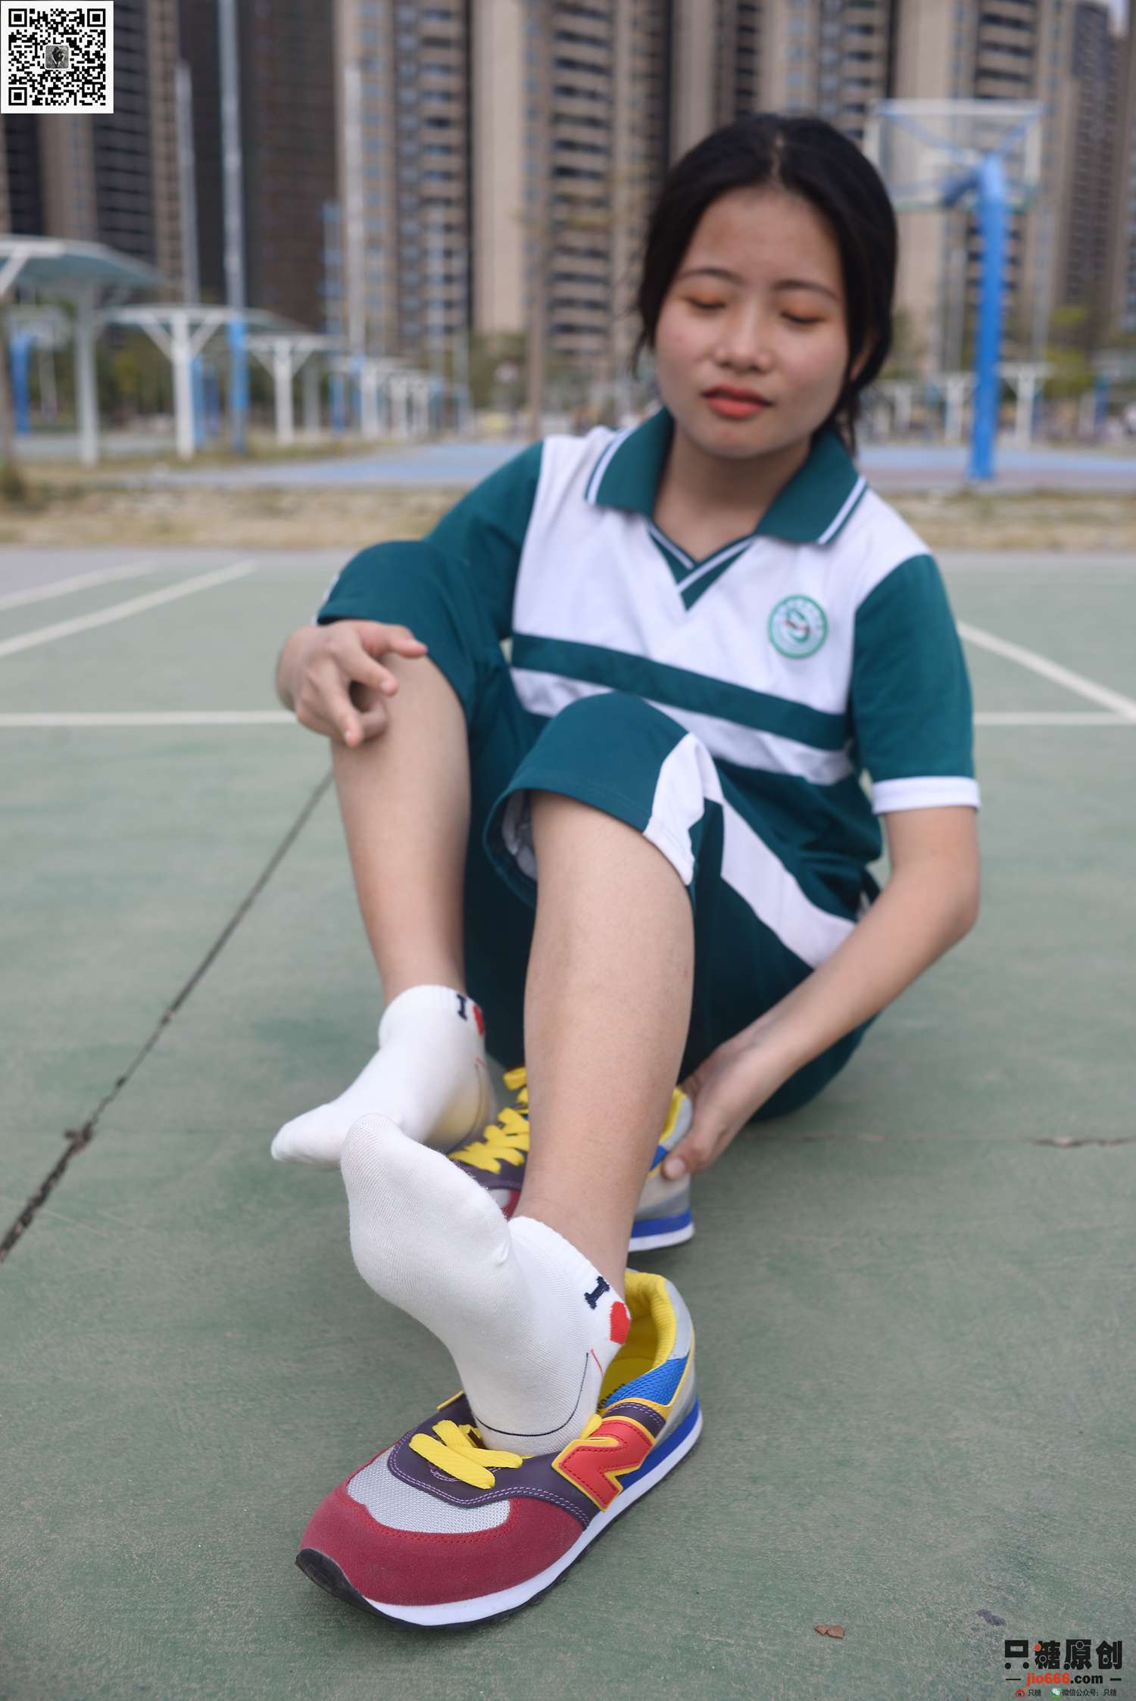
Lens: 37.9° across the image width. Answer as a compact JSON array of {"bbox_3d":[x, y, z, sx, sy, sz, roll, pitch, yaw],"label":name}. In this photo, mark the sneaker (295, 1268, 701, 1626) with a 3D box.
[{"bbox_3d":[-0.026,0.307,0.878,0.105,0.110,0.280,13,19,40],"label":"sneaker"}]

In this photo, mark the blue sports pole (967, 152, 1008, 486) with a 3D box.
[{"bbox_3d":[3.936,-5.000,15.500,0.220,3.030,0.220,0,15,0],"label":"blue sports pole"}]

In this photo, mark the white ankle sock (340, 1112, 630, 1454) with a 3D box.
[{"bbox_3d":[-0.032,0.206,0.872,0.092,0.235,0.110,1,40,27],"label":"white ankle sock"}]

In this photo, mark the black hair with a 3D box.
[{"bbox_3d":[0.147,-0.418,1.230,0.185,0.240,0.205,10,27,8],"label":"black hair"}]

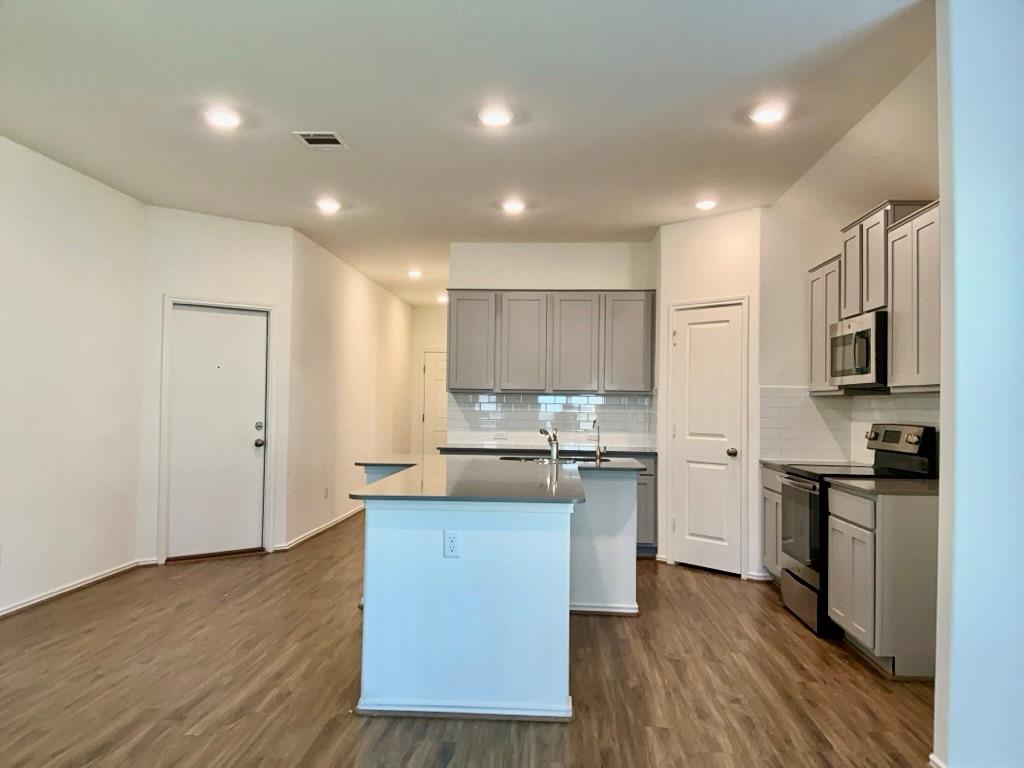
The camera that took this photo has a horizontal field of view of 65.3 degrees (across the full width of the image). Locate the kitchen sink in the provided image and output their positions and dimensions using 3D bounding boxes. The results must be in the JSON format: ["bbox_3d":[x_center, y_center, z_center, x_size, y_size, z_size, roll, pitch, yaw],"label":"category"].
[{"bbox_3d":[0.284,0.616,5.399,0.760,0.200,0.470,1,-1,4],"label":"kitchen sink"}]

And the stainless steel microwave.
[{"bbox_3d":[2.249,-0.195,4.831,0.400,0.430,0.750,1,-2,3],"label":"stainless steel microwave"}]

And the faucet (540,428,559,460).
[{"bbox_3d":[0.246,0.403,5.281,0.075,0.220,0.200,1,-2,-26],"label":"faucet"}]

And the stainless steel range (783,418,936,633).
[{"bbox_3d":[2.032,0.833,4.775,0.690,1.170,0.760,1,-1,4],"label":"stainless steel range"}]

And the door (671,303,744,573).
[{"bbox_3d":[1.559,0.426,6.374,0.050,2.050,0.615,2,-2,-43],"label":"door"}]

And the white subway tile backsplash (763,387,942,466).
[{"bbox_3d":[2.118,0.264,4.861,0.655,0.550,2.160,1,-2,3],"label":"white subway tile backsplash"}]

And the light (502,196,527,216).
[{"bbox_3d":[0.016,-1.333,6.022,0.175,0.030,0.175,1,-1,4],"label":"light"}]

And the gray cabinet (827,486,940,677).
[{"bbox_3d":[2.057,0.975,4.092,0.650,0.876,0.685,1,-2,3],"label":"gray cabinet"}]

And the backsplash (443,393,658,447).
[{"bbox_3d":[0.365,0.331,7.355,1.890,0.480,0.020,1,-2,3],"label":"backsplash"}]

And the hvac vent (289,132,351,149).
[{"bbox_3d":[-1.084,-1.383,4.557,0.255,0.025,0.275,1,-1,4],"label":"hvac vent"}]

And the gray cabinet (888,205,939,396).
[{"bbox_3d":[2.249,-0.414,4.131,0.325,0.920,0.660,1,-2,3],"label":"gray cabinet"}]

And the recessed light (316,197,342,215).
[{"bbox_3d":[-1.395,-1.350,6.084,0.175,0.030,0.175,1,-1,4],"label":"recessed light"}]

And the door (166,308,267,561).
[{"bbox_3d":[-2.407,0.376,6.565,0.800,2.020,0.050,2,-2,-41],"label":"door"}]

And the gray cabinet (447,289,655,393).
[{"bbox_3d":[0.355,-0.362,7.216,1.830,0.923,0.325,1,-2,3],"label":"gray cabinet"}]

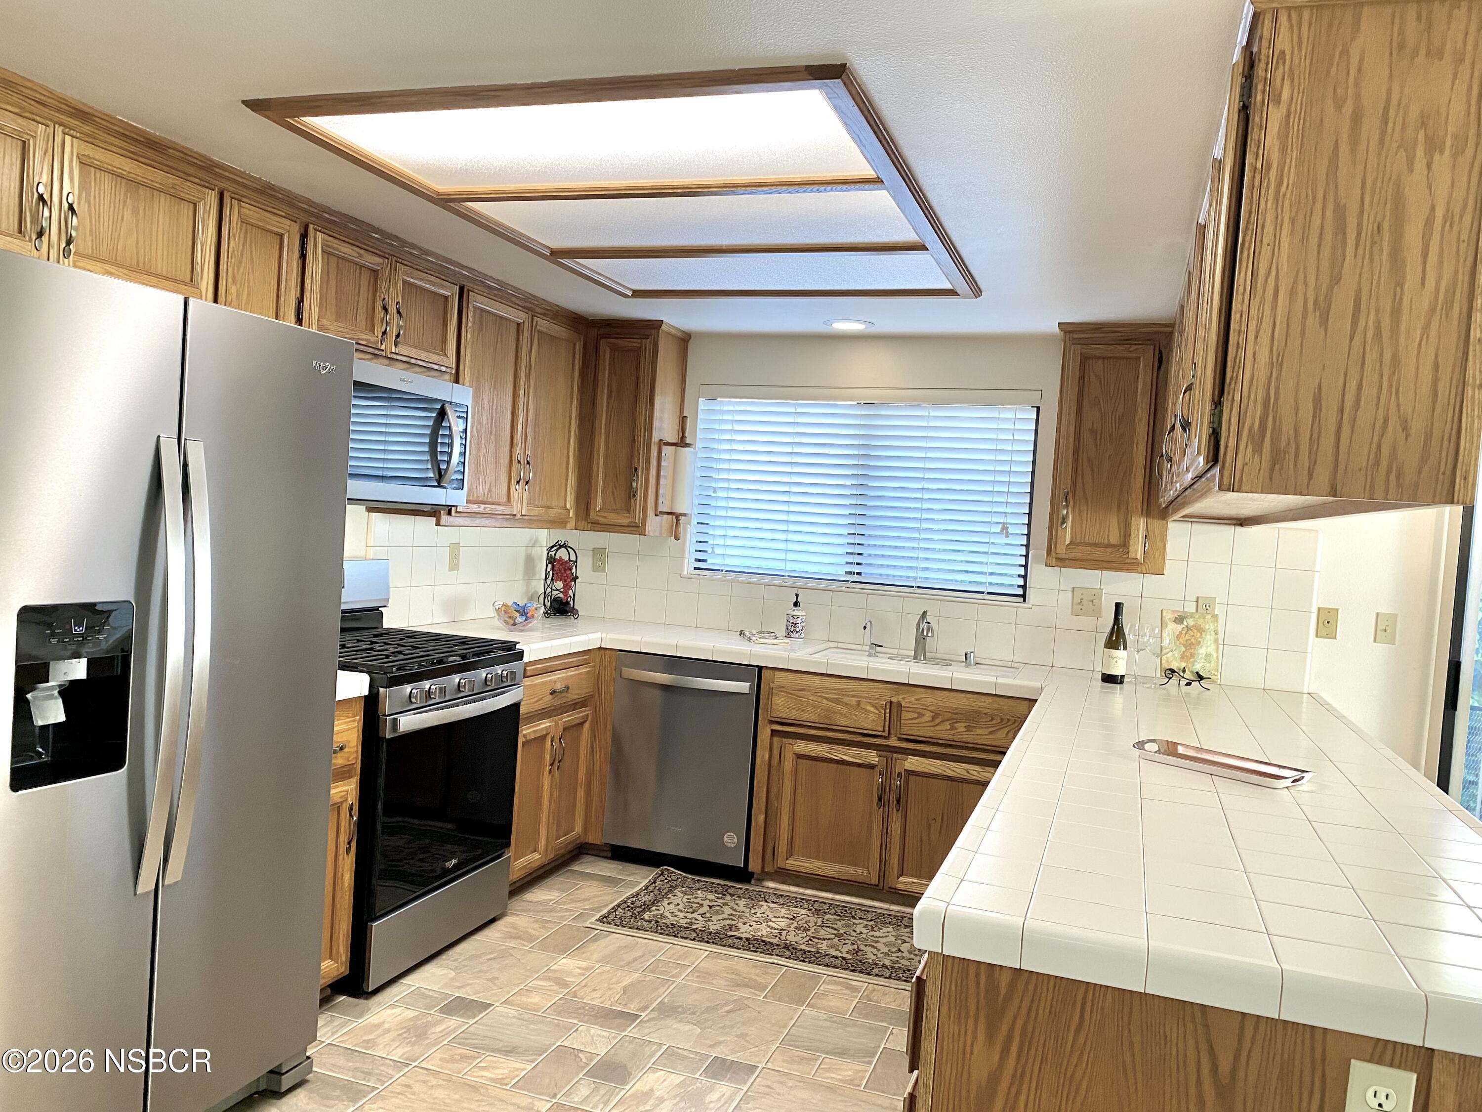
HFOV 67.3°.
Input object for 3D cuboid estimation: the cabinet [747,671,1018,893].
[{"bbox_3d":[0.623,0.878,4.374,1.018,0.830,0.570,5,2,19],"label":"cabinet"}]

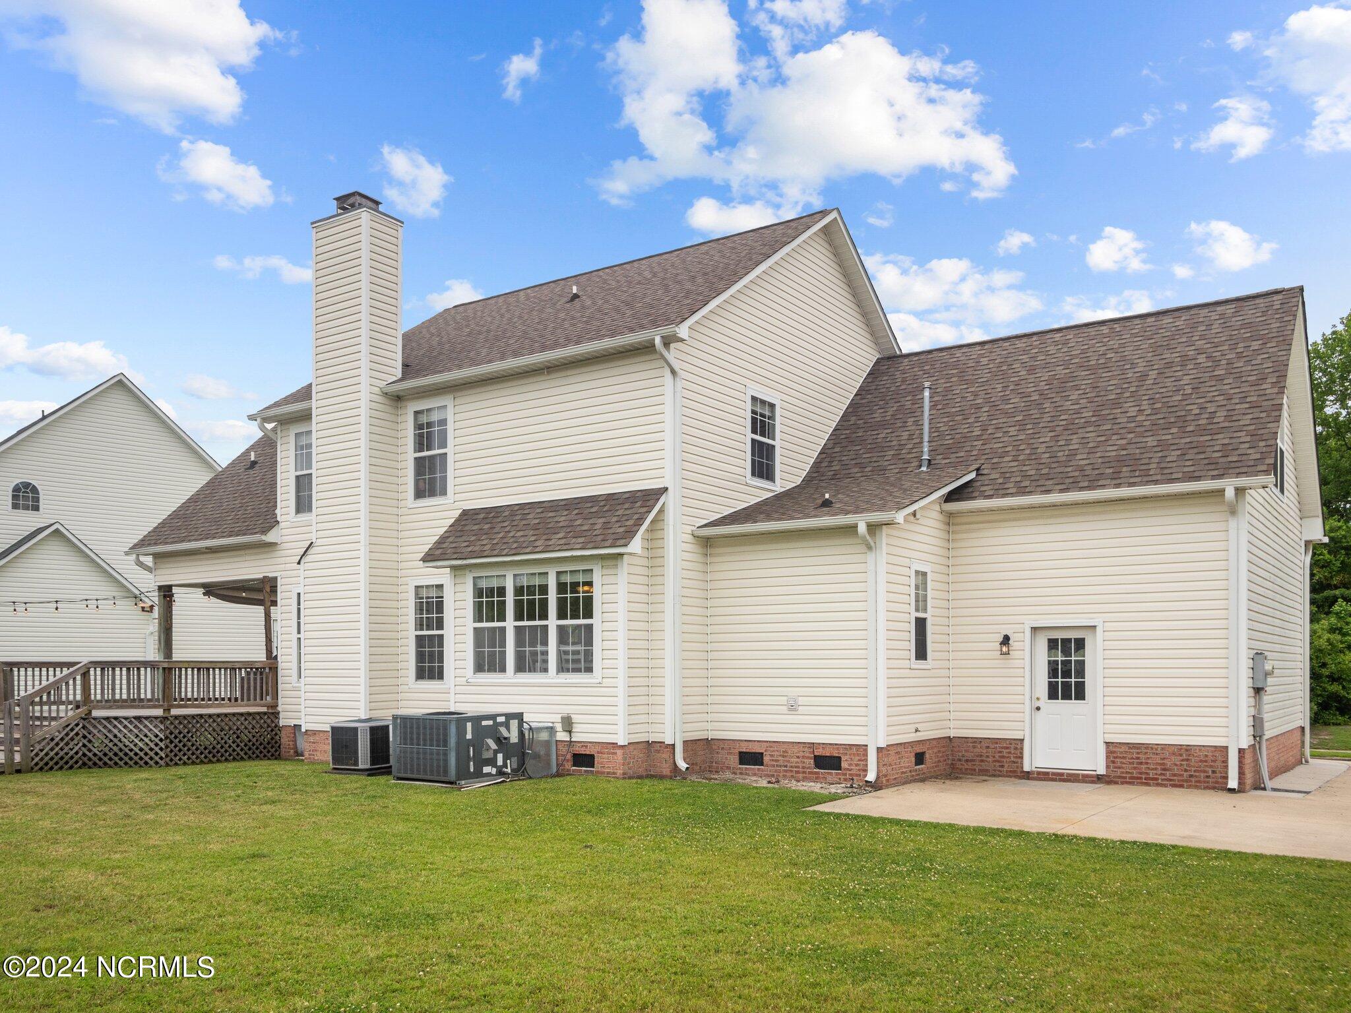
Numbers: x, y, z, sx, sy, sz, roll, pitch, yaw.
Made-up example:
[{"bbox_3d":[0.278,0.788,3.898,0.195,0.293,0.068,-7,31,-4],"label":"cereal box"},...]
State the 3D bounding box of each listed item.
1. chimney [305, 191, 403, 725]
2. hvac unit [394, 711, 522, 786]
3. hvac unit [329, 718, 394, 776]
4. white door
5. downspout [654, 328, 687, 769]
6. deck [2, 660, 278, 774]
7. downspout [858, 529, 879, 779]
[{"bbox_3d":[-5.372,-0.771,18.281,1.552,8.989,0.808,-3,-6,34],"label":"chimney"},{"bbox_3d":[-2.943,3.252,14.863,1.200,0.882,1.270,-3,-6,34],"label":"hvac unit"},{"bbox_3d":[-4.667,3.540,16.288,0.630,0.675,0.630,-3,-6,34],"label":"hvac unit"},{"bbox_3d":[5.522,2.719,15.469,0.887,2.031,0.090,-3,-6,34],"label":"white door"},{"bbox_3d":[-0.007,0.663,14.973,0.220,5.990,0.540,-3,-6,34],"label":"downspout"},{"bbox_3d":[-9.455,3.567,19.031,3.227,1.710,4.866,-3,-6,34],"label":"deck"},{"bbox_3d":[2.502,1.923,14.268,0.120,3.420,0.360,-3,-6,34],"label":"downspout"}]

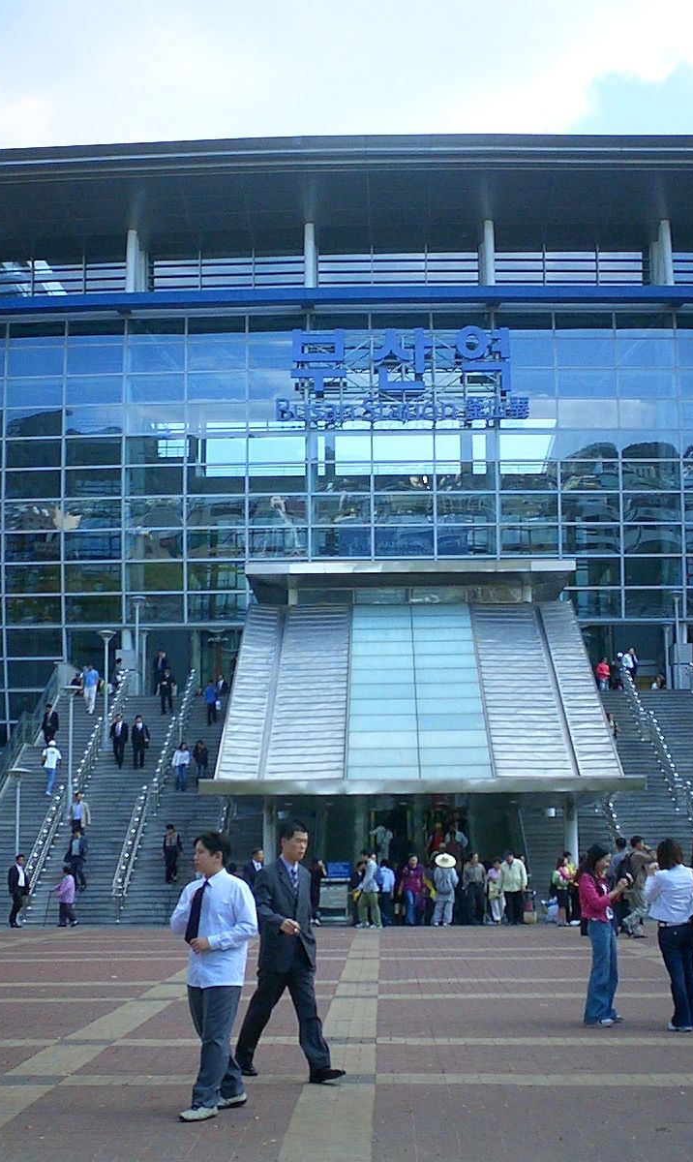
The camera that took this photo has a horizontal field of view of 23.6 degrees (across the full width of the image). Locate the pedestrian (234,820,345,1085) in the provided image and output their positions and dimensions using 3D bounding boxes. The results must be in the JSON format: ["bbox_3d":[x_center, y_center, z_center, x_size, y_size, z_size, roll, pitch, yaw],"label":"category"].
[{"bbox_3d":[-0.389,2.541,11.335,0.720,1.760,0.520,-8,-12,38],"label":"pedestrian"}]

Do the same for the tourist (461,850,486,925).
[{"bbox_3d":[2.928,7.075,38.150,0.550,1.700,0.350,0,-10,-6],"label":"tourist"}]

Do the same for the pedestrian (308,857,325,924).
[{"bbox_3d":[-0.736,7.366,39.229,0.400,1.550,0.460,-8,-12,38],"label":"pedestrian"}]

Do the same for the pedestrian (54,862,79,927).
[{"bbox_3d":[-6.704,7.582,39.870,0.580,1.417,0.480,-6,-11,31],"label":"pedestrian"}]

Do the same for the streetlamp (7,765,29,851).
[{"bbox_3d":[-8.016,6.490,40.521,0.560,3.810,0.560,-1,-10,1],"label":"streetlamp"}]

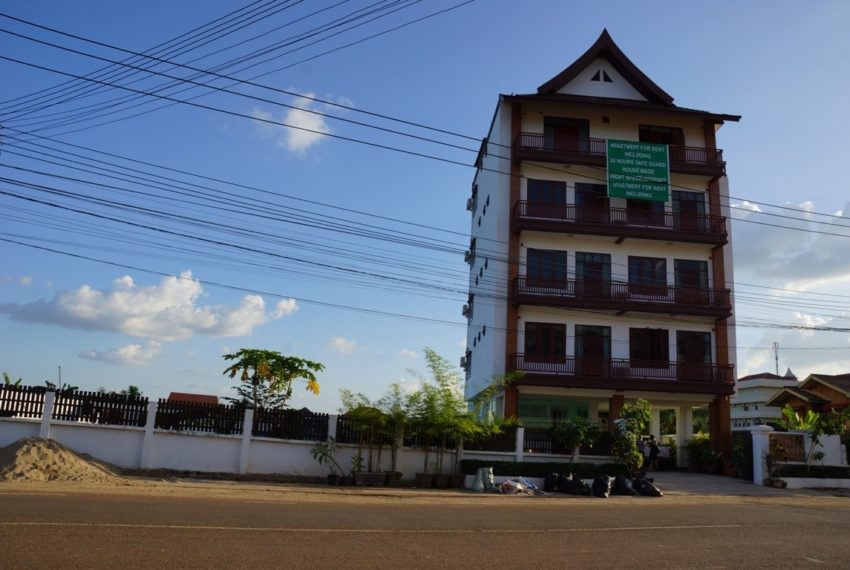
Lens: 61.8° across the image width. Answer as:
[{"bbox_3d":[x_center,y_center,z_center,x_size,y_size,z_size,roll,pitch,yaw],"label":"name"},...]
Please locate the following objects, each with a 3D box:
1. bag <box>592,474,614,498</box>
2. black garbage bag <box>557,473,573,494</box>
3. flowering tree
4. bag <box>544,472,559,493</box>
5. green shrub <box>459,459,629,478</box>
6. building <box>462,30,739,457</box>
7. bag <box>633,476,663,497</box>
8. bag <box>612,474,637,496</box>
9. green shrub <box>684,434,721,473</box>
[{"bbox_3d":[5.673,6.387,22.552,0.700,0.710,0.650,4,-13,-4],"label":"bag"},{"bbox_3d":[4.513,6.405,22.958,0.580,0.660,0.600,4,-13,-4],"label":"black garbage bag"},{"bbox_3d":[-5.496,4.407,25.142,3.500,4.270,3.300,4,-13,-4],"label":"flowering tree"},{"bbox_3d":[4.128,6.428,23.157,0.520,0.600,0.550,4,-13,-4],"label":"bag"},{"bbox_3d":[3.979,6.169,23.727,5.750,0.640,0.700,4,-13,-5],"label":"green shrub"},{"bbox_3d":[8.030,-0.983,36.770,10.900,20.400,10.800,4,-13,-4],"label":"building"},{"bbox_3d":[7.162,6.469,22.841,0.880,0.590,0.720,4,-13,-4],"label":"bag"},{"bbox_3d":[6.396,6.411,22.751,0.720,0.650,0.680,4,-13,-4],"label":"bag"},{"bbox_3d":[11.379,6.901,28.994,1.500,1.550,1.400,4,-13,-4],"label":"green shrub"}]

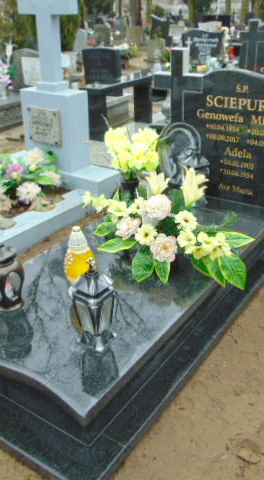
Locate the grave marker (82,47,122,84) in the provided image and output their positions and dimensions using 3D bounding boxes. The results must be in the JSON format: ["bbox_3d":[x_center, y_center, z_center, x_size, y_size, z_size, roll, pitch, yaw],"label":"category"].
[{"bbox_3d":[-0.369,-2.069,5.715,0.500,0.520,0.110,16,30,30],"label":"grave marker"}]

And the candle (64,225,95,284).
[{"bbox_3d":[-0.208,0.088,1.828,0.115,0.285,0.115,0,26,0],"label":"candle"}]

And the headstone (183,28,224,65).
[{"bbox_3d":[1.213,-3.337,8.042,0.760,0.620,0.110,16,30,30],"label":"headstone"}]

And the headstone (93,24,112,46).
[{"bbox_3d":[-0.976,-6.905,15.655,0.720,0.620,0.110,16,30,30],"label":"headstone"}]

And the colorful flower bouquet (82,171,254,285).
[{"bbox_3d":[0.150,-0.072,2.035,0.680,0.370,0.480,16,30,30],"label":"colorful flower bouquet"}]

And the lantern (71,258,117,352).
[{"bbox_3d":[-0.109,0.181,1.385,0.095,0.285,0.095,16,30,30],"label":"lantern"}]

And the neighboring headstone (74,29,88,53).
[{"bbox_3d":[-1.420,-5.597,13.000,0.420,0.680,0.120,16,30,30],"label":"neighboring headstone"}]

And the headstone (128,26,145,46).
[{"bbox_3d":[0.173,-6.843,15.579,0.620,0.620,0.110,16,30,30],"label":"headstone"}]

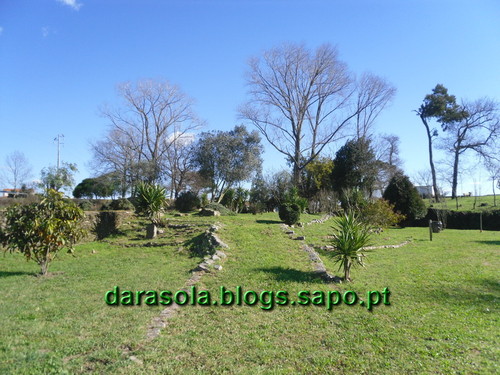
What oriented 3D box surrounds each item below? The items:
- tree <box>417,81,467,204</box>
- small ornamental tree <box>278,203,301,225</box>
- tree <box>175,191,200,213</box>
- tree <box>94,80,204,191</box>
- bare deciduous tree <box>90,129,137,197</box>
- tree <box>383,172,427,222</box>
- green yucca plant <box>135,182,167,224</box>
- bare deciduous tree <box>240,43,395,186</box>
[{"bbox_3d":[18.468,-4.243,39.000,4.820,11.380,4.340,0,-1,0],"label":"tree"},{"bbox_3d":[1.563,1.048,16.000,0.870,0.910,0.840,0,-1,0],"label":"small ornamental tree"},{"bbox_3d":[-3.555,0.825,23.000,1.480,1.310,1.400,0,-1,0],"label":"tree"},{"bbox_3d":[-9.632,-4.698,38.000,10.340,11.090,9.100,0,-1,0],"label":"tree"},{"bbox_3d":[-14.177,-2.493,42.000,4.780,7.270,4.540,0,-1,0],"label":"bare deciduous tree"},{"bbox_3d":[8.596,0.584,22.500,2.450,2.840,2.330,0,-1,0],"label":"tree"},{"bbox_3d":[-3.322,0.568,13.500,1.070,1.470,1.010,0,-1,0],"label":"green yucca plant"},{"bbox_3d":[5.508,-5.549,33.000,12.570,12.570,10.680,0,-1,0],"label":"bare deciduous tree"}]

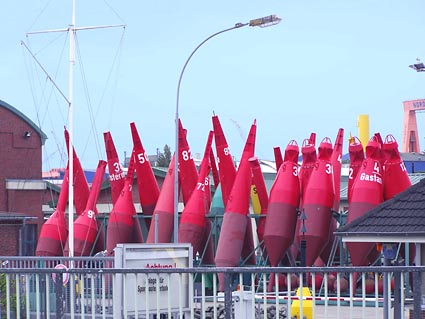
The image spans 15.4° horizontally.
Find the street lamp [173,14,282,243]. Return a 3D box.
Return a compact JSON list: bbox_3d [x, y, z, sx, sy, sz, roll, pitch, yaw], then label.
[{"bbox_3d":[0.475,0.119,47.000,3.205,8.909,0.380,0,-2,0],"label":"street lamp"}]

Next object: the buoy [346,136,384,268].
[{"bbox_3d":[5.601,2.067,58.000,1.170,5.929,1.170,1,-9,45],"label":"buoy"}]

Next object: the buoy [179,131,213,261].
[{"bbox_3d":[-0.655,2.014,65.000,1.080,6.634,1.080,0,-16,45],"label":"buoy"}]

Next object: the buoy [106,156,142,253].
[{"bbox_3d":[-3.878,2.421,68.000,1.120,5.982,1.120,-1,-15,45],"label":"buoy"}]

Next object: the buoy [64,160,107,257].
[{"bbox_3d":[-5.541,2.735,69.500,1.050,5.651,1.050,-1,-21,45],"label":"buoy"}]

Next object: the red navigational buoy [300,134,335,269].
[{"bbox_3d":[4.010,2.120,60.000,1.150,5.977,1.150,0,-9,45],"label":"red navigational buoy"}]

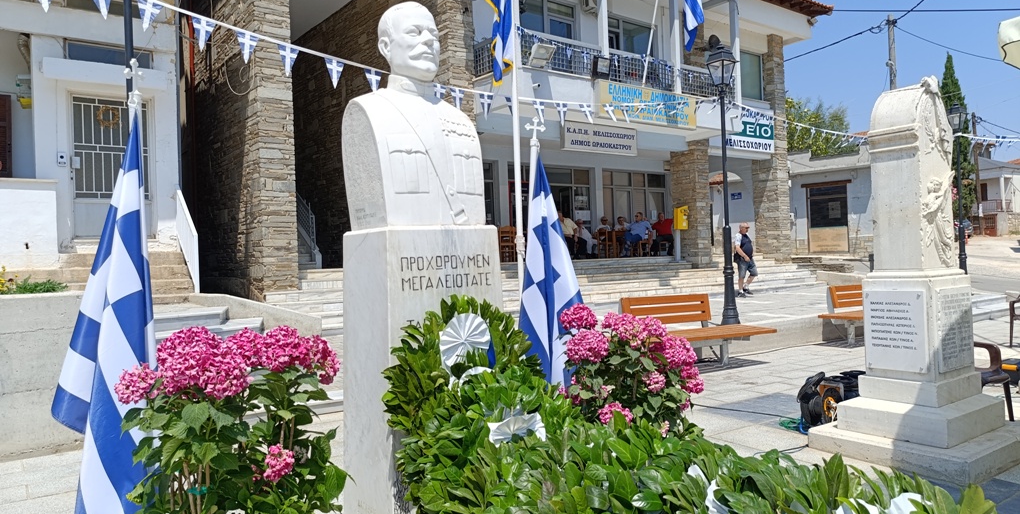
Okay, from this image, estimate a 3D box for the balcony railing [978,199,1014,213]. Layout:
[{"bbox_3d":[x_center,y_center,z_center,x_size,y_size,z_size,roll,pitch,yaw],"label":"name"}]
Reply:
[{"bbox_3d":[36.557,-3.810,51.000,2.400,0.950,0.800,-2,0,37],"label":"balcony railing"}]

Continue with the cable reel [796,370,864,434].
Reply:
[{"bbox_3d":[2.801,1.258,5.950,0.420,0.470,0.420,-2,0,-35],"label":"cable reel"}]

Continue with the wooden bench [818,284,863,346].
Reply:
[{"bbox_3d":[5.920,0.898,10.750,2.050,0.860,0.820,-2,0,-22],"label":"wooden bench"}]

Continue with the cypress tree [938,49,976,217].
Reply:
[{"bbox_3d":[30.127,-8.048,46.049,2.900,11.561,2.900,-2,0,0],"label":"cypress tree"}]

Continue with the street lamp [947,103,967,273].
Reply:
[{"bbox_3d":[9.041,-1.184,13.606,0.330,3.816,0.330,-2,0,-33],"label":"street lamp"}]

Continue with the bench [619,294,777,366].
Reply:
[{"bbox_3d":[2.199,0.883,8.165,2.070,0.789,0.744,-2,0,-30],"label":"bench"}]

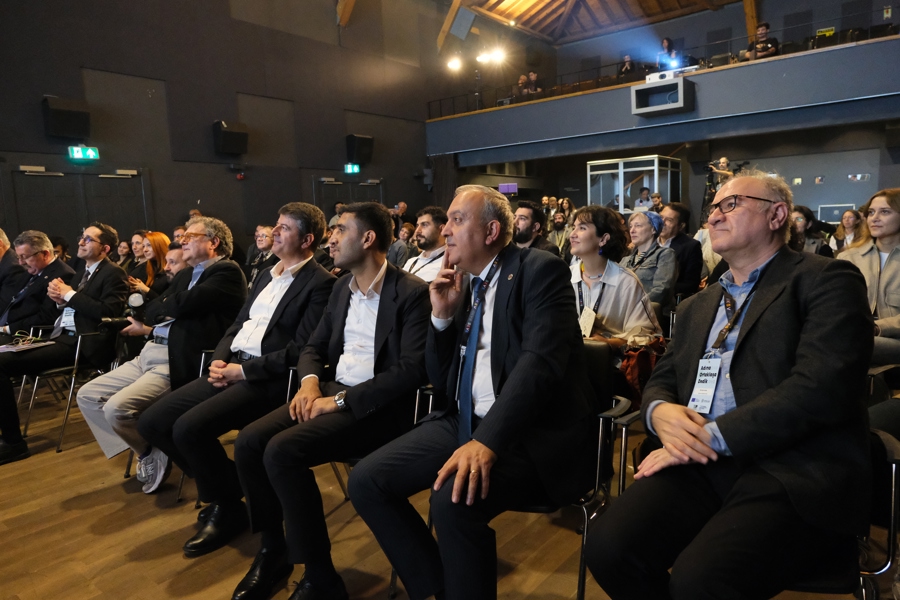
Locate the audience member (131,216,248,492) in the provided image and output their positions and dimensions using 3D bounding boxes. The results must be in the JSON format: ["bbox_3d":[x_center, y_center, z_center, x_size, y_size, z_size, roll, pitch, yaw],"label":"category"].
[{"bbox_3d":[-1.327,0.239,2.922,0.580,1.285,0.860,3,9,38],"label":"audience member"}]

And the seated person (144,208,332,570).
[{"bbox_3d":[-0.847,0.249,2.545,0.560,1.320,0.860,3,9,38],"label":"seated person"}]

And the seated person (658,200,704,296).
[{"bbox_3d":[1.487,-0.021,4.069,0.540,1.280,0.800,3,9,37],"label":"seated person"}]

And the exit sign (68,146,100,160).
[{"bbox_3d":[-5.070,-2.039,8.322,0.060,0.170,0.360,4,10,41],"label":"exit sign"}]

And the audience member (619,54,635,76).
[{"bbox_3d":[3.949,-4.917,13.565,0.500,1.280,0.820,3,9,38],"label":"audience member"}]

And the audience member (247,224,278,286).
[{"bbox_3d":[-1.845,-0.049,5.610,0.500,1.250,0.780,3,9,37],"label":"audience member"}]

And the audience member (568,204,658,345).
[{"bbox_3d":[0.685,0.205,2.714,0.520,1.240,0.820,3,9,38],"label":"audience member"}]

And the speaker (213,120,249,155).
[{"bbox_3d":[-3.638,-2.693,9.944,0.310,0.480,0.480,18,19,37],"label":"speaker"}]

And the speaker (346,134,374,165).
[{"bbox_3d":[-1.833,-3.083,12.289,0.310,0.480,0.480,17,18,34],"label":"speaker"}]

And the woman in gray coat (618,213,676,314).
[{"bbox_3d":[1.092,0.100,3.502,0.500,1.220,0.800,3,9,37],"label":"woman in gray coat"}]

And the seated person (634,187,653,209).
[{"bbox_3d":[4.307,-1.843,13.385,0.520,1.300,0.820,3,9,38],"label":"seated person"}]

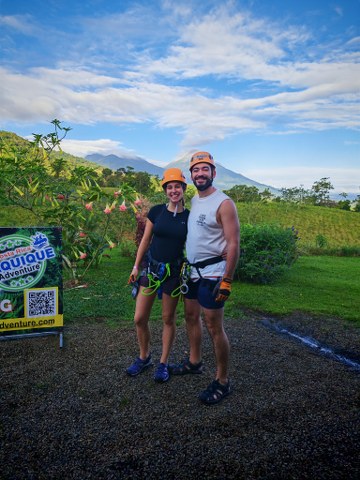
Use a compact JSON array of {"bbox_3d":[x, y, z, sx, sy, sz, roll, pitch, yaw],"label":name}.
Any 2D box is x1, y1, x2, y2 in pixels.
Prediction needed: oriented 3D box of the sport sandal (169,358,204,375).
[{"bbox_3d":[0.058,1.097,2.908,0.295,0.115,0.115,1,6,-4],"label":"sport sandal"}]

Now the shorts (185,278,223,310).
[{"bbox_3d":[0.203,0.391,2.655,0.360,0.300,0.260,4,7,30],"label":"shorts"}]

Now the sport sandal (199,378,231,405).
[{"bbox_3d":[0.270,1.140,2.534,0.280,0.105,0.110,-4,8,-37],"label":"sport sandal"}]

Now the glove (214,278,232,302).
[{"bbox_3d":[0.329,0.378,2.543,0.100,0.190,0.120,1,6,0],"label":"glove"}]

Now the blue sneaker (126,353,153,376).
[{"bbox_3d":[-0.352,1.093,2.930,0.260,0.105,0.100,-5,8,-43],"label":"blue sneaker"}]

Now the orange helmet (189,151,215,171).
[{"bbox_3d":[0.167,-0.595,2.521,0.210,0.155,0.265,2,4,12],"label":"orange helmet"}]

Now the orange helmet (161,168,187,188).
[{"bbox_3d":[-0.043,-0.490,2.633,0.205,0.150,0.260,2,4,12],"label":"orange helmet"}]

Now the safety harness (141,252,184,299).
[{"bbox_3d":[-0.146,0.280,2.705,0.340,0.350,0.270,3,6,17],"label":"safety harness"}]

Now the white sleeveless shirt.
[{"bbox_3d":[0.208,-0.043,2.610,0.390,0.680,0.260,4,7,28],"label":"white sleeveless shirt"}]

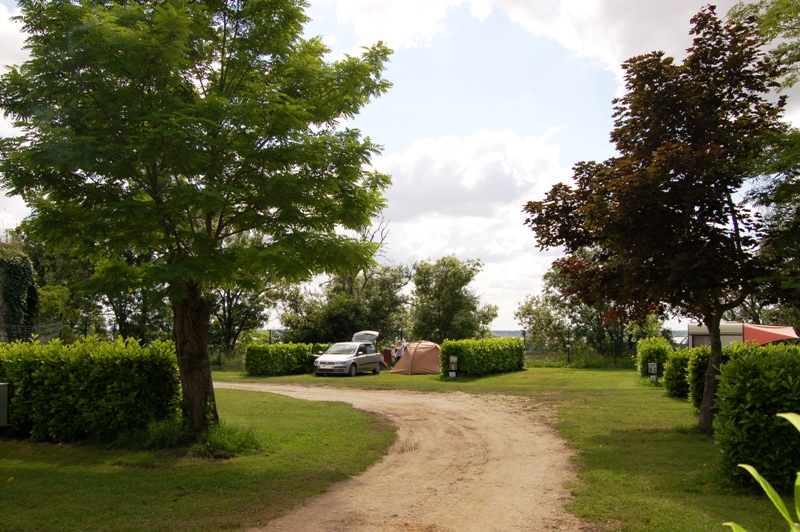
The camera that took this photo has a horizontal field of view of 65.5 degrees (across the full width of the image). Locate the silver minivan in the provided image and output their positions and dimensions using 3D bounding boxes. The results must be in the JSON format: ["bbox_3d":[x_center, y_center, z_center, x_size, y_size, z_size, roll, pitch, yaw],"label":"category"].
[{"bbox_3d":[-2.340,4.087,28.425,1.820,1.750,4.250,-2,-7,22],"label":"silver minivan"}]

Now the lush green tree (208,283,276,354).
[{"bbox_3d":[-9.000,2.963,34.884,4.300,5.400,4.200,0,-6,0],"label":"lush green tree"}]

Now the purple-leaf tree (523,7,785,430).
[{"bbox_3d":[4.900,-1.068,11.985,5.000,8.250,4.800,0,-6,0],"label":"purple-leaf tree"}]

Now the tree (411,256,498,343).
[{"bbox_3d":[3.450,2.831,40.431,5.600,6.900,5.200,0,-6,0],"label":"tree"}]

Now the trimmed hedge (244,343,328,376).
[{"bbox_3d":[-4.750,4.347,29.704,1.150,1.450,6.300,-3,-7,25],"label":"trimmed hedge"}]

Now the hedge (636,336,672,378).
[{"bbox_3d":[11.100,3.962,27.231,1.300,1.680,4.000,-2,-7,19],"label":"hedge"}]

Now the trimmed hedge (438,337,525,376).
[{"bbox_3d":[4.000,4.270,29.512,1.200,1.600,7.300,-4,-7,31],"label":"trimmed hedge"}]

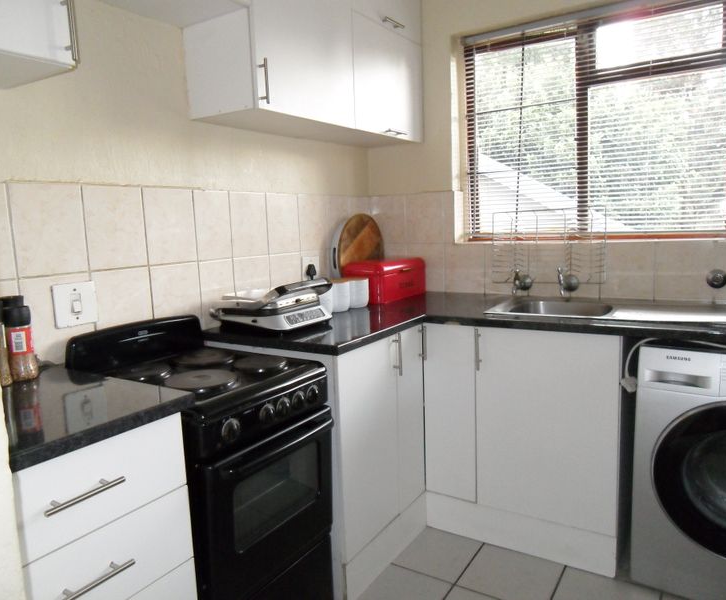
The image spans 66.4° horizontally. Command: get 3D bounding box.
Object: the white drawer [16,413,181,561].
[{"bbox_3d":[-0.674,0.338,1.190,0.453,0.164,0.351,3,9,33],"label":"white drawer"}]

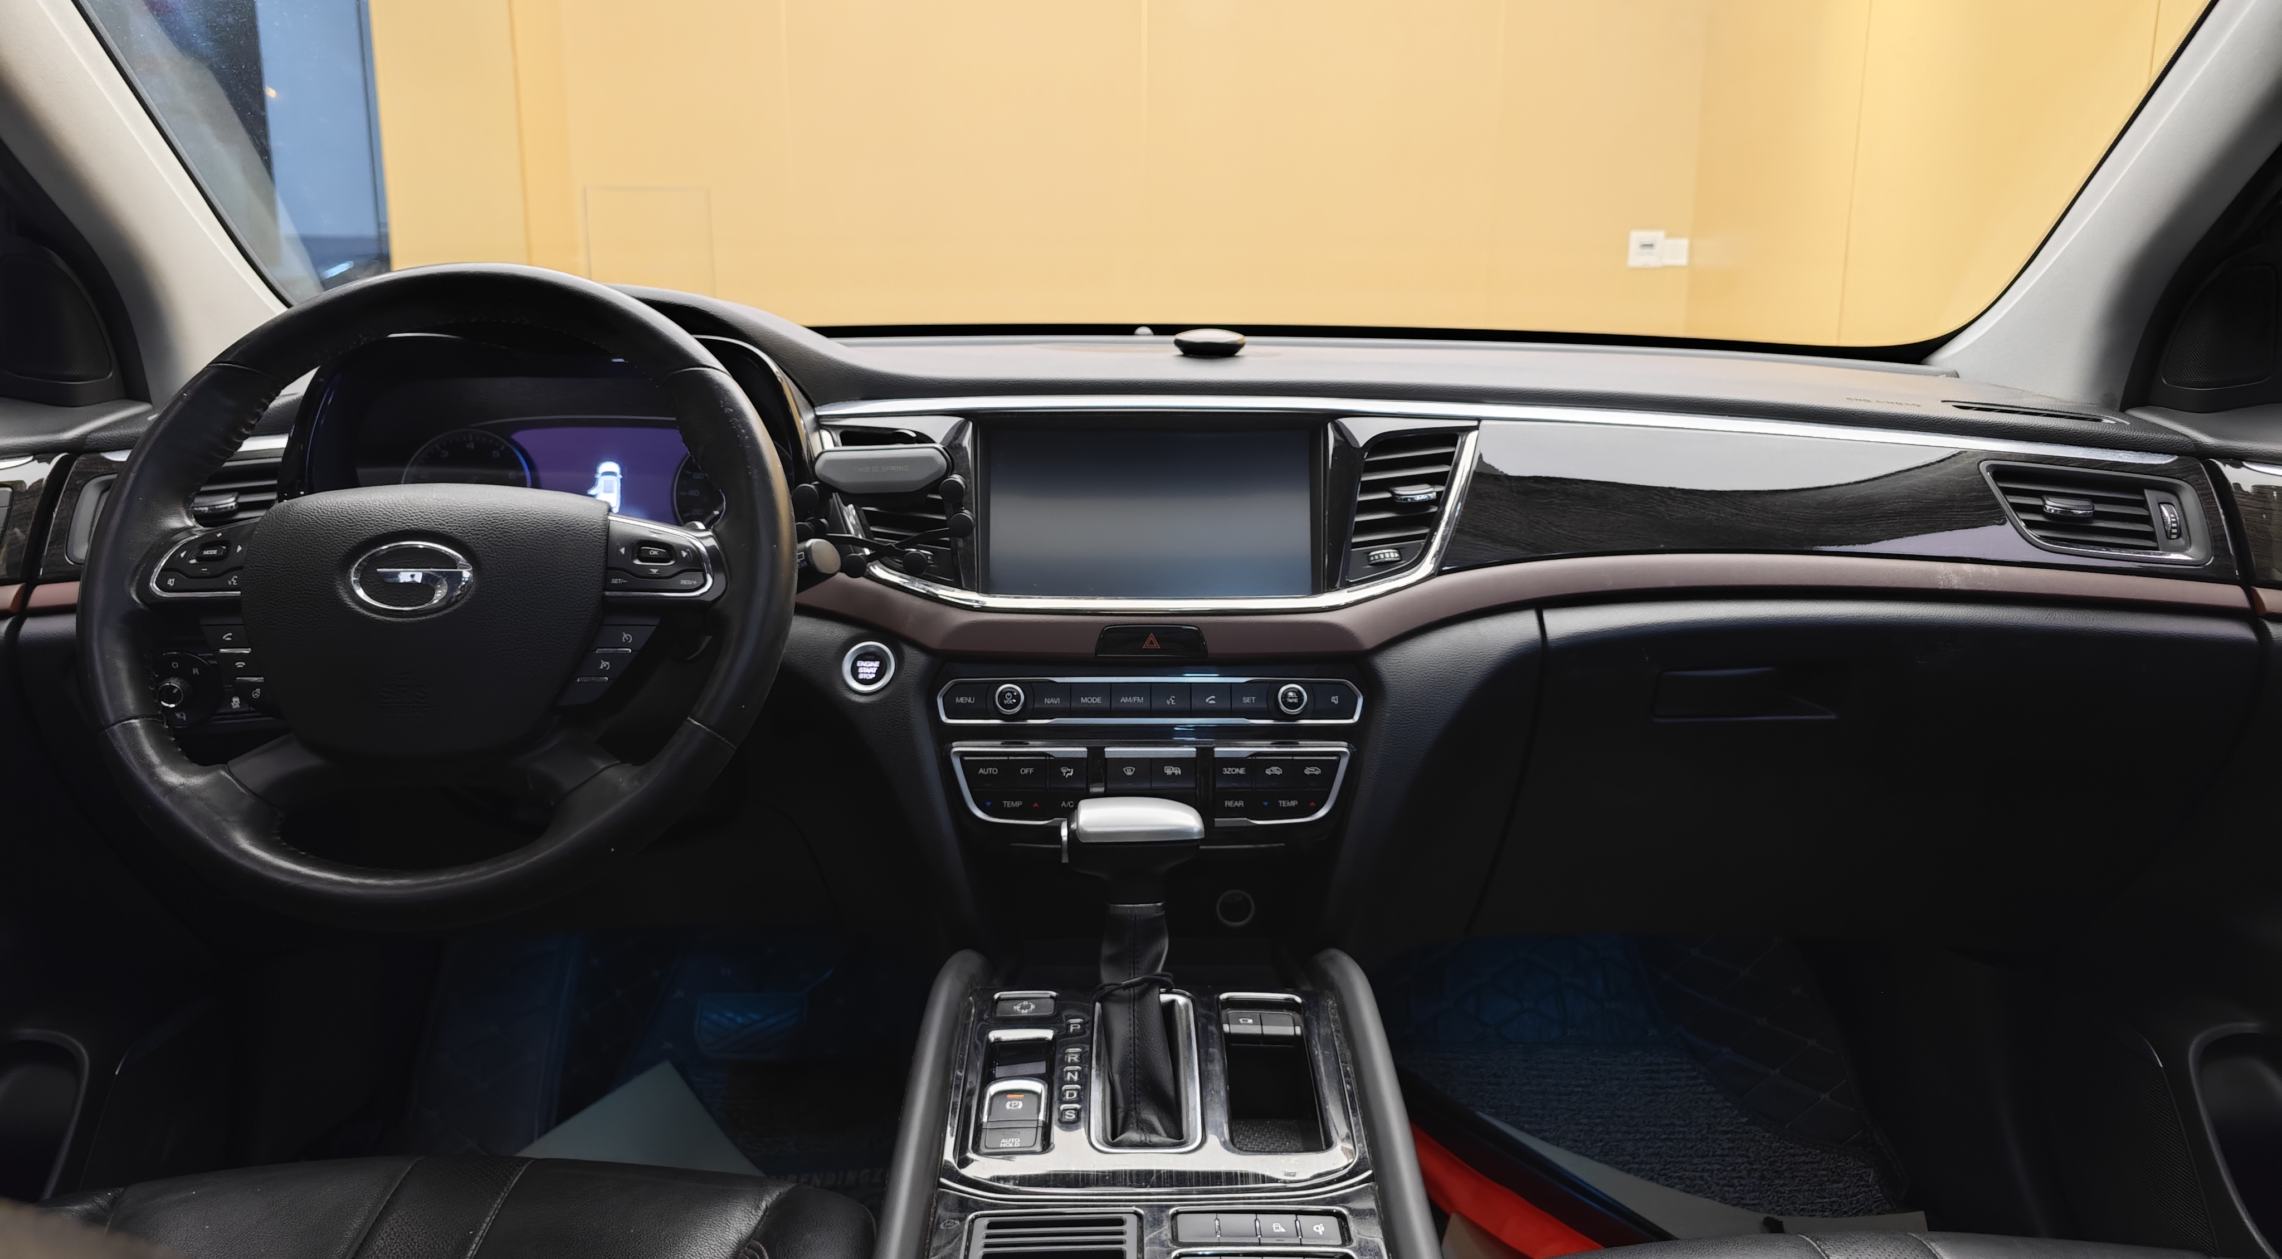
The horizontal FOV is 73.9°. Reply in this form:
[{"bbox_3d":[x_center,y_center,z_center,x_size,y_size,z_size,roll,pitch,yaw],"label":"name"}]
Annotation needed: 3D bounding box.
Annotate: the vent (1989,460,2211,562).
[{"bbox_3d":[0.625,-0.077,0.990,0.135,0.064,0.040,2,3,10],"label":"vent"}]

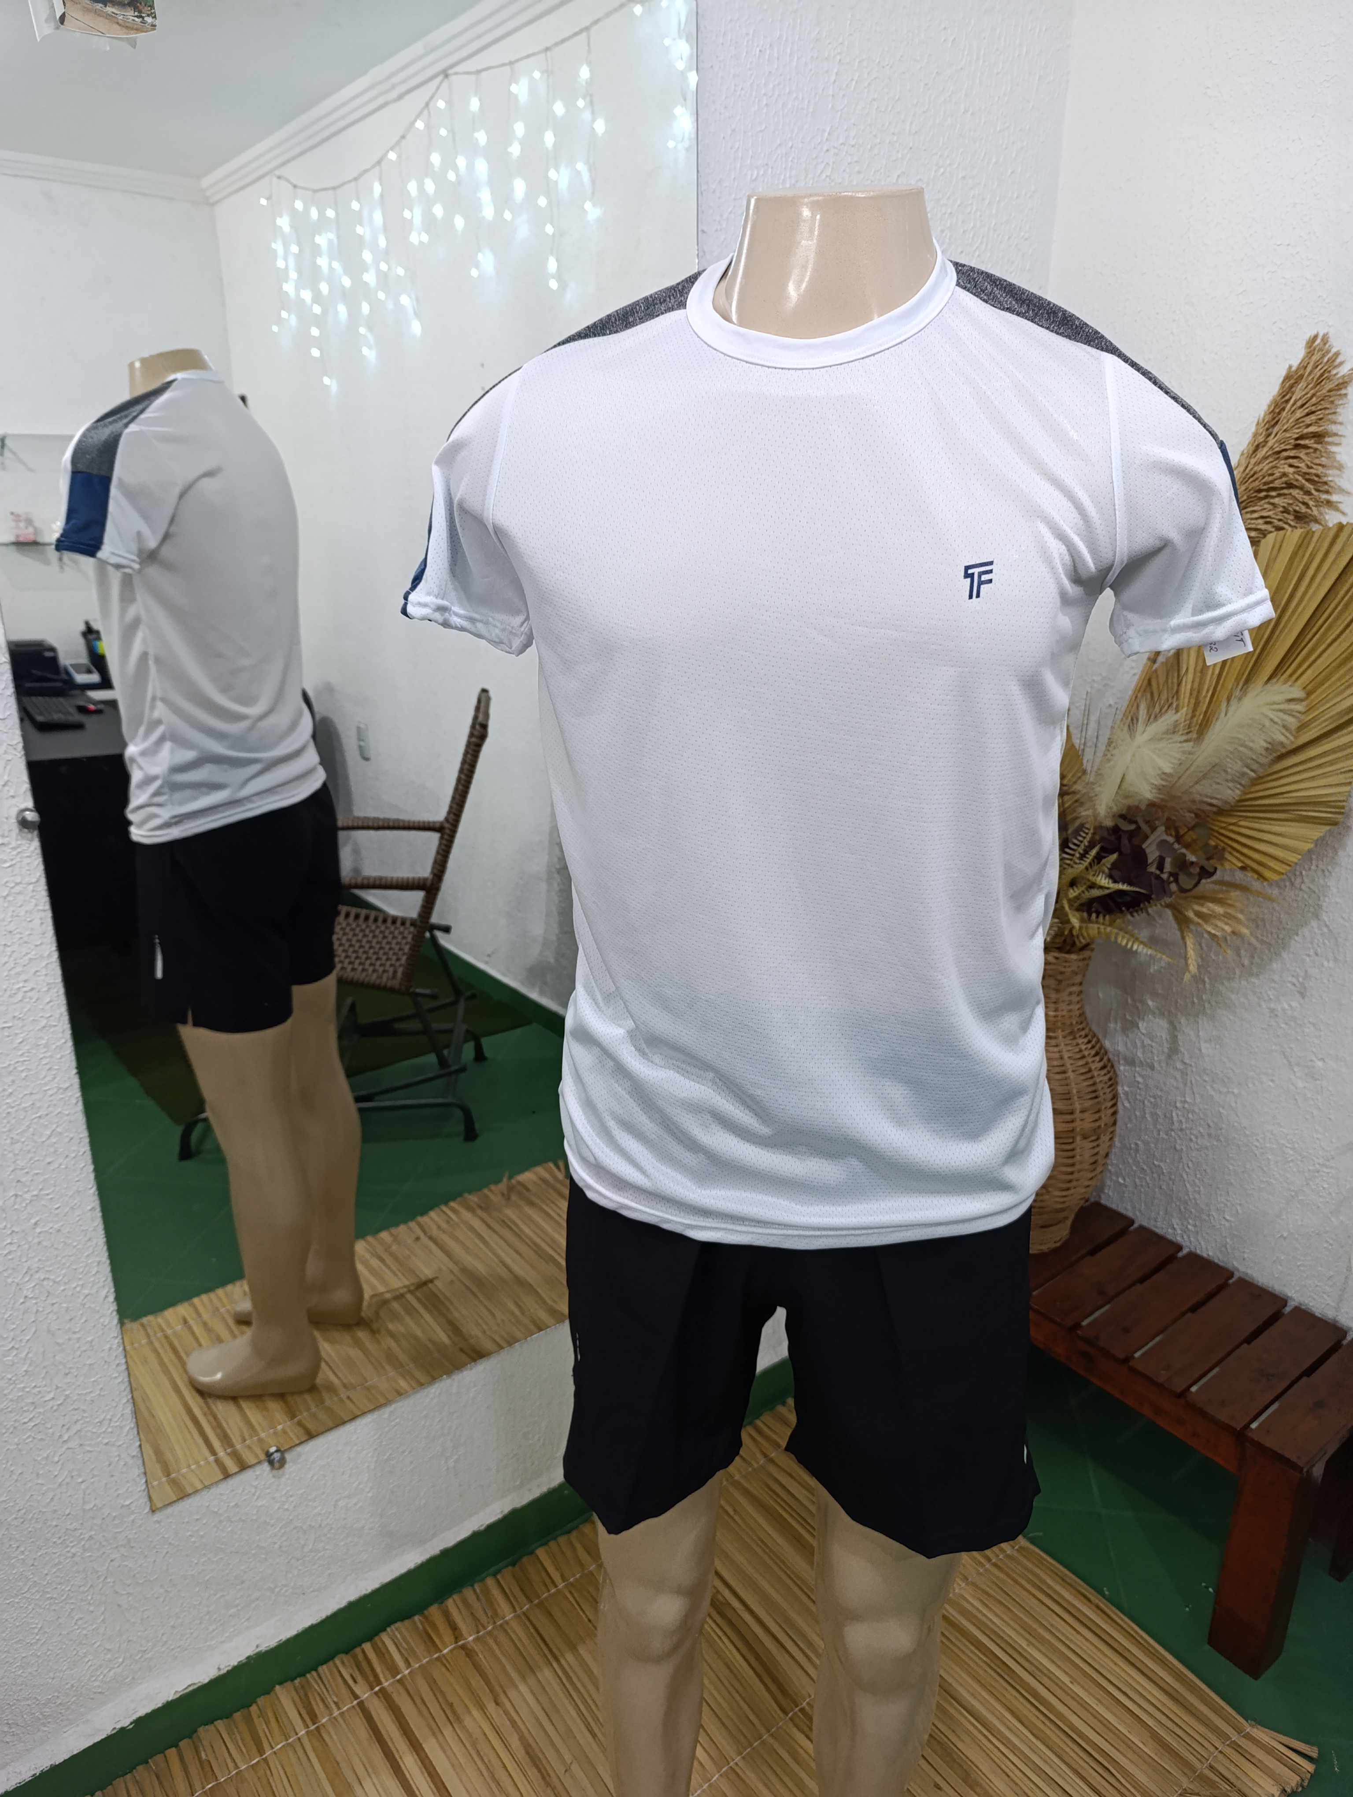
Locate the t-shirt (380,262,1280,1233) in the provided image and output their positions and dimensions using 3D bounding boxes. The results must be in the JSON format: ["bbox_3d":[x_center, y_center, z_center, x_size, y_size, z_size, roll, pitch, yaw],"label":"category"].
[{"bbox_3d":[0.098,-0.099,0.837,0.570,0.635,0.270,2,18,4],"label":"t-shirt"}]

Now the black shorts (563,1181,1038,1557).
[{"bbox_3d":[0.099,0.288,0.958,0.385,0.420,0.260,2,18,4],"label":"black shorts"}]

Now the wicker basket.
[{"bbox_3d":[0.581,0.311,1.865,0.205,0.505,0.205,-12,22,-33],"label":"wicker basket"}]

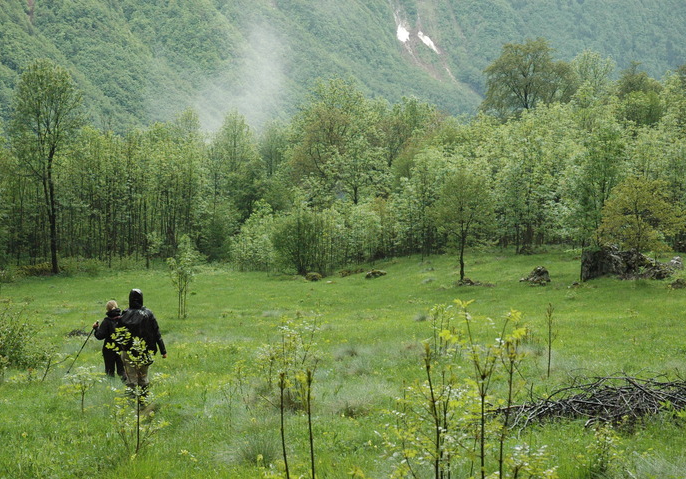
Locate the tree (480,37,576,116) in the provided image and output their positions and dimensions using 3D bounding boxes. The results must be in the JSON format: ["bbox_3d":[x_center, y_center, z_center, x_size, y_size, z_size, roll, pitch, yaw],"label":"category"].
[{"bbox_3d":[16.760,-9.940,130.000,8.670,16.440,8.310,0,0,0],"label":"tree"}]

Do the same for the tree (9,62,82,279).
[{"bbox_3d":[-17.720,-4.390,86.000,4.420,12.850,4.300,0,0,0],"label":"tree"}]

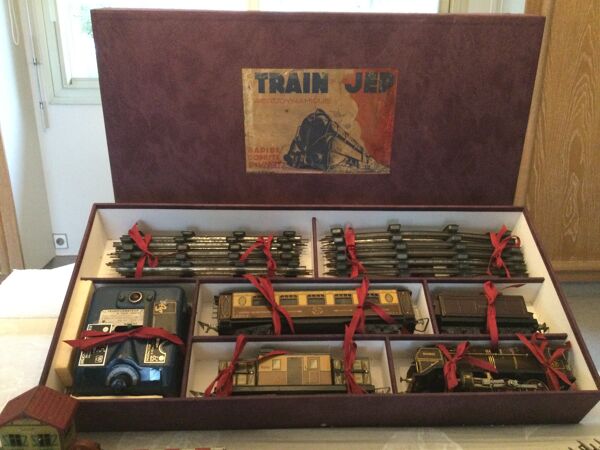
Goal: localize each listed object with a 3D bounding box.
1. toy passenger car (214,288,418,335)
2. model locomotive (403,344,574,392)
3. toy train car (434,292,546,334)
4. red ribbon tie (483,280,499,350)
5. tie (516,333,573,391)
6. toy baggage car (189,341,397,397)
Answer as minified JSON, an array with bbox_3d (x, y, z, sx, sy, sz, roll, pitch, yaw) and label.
[{"bbox_3d":[0.028,0.159,0.889,0.330,0.062,0.095,0,47,-3],"label":"toy passenger car"},{"bbox_3d":[0.281,0.235,0.833,0.270,0.063,0.085,0,47,-3],"label":"model locomotive"},{"bbox_3d":[0.313,0.164,0.903,0.179,0.062,0.086,0,47,-3],"label":"toy train car"},{"bbox_3d":[0.309,0.143,0.869,0.022,0.029,0.126,9,47,5],"label":"red ribbon tie"},{"bbox_3d":[0.374,0.208,0.818,0.077,0.042,0.086,0,47,-3],"label":"tie"},{"bbox_3d":[-0.009,0.196,0.673,0.218,0.056,0.074,0,47,-4],"label":"toy baggage car"}]

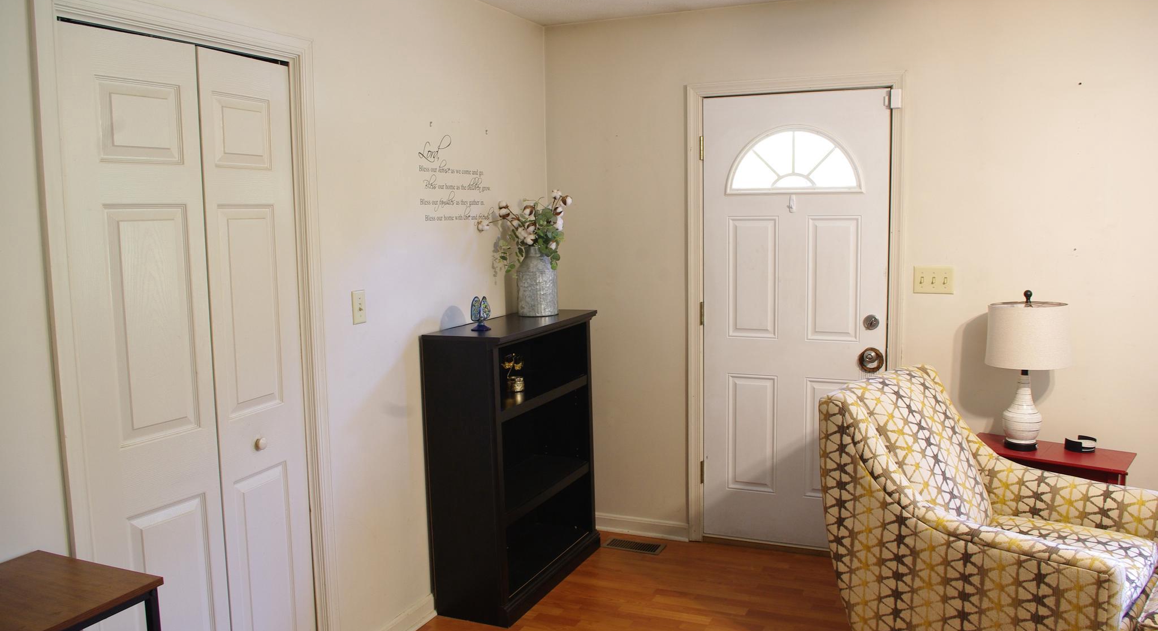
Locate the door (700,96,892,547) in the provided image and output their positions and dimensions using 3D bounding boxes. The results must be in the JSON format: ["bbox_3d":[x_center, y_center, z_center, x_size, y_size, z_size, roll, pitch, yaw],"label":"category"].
[{"bbox_3d":[0.944,0.047,3.838,0.810,2.030,0.045,2,7,24],"label":"door"}]

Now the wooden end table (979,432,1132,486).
[{"bbox_3d":[1.724,0.816,3.241,0.575,0.660,0.290,5,8,39],"label":"wooden end table"}]

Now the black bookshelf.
[{"bbox_3d":[-0.237,0.582,3.677,0.325,1.120,0.905,2,7,24],"label":"black bookshelf"}]

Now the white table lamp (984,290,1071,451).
[{"bbox_3d":[1.660,0.198,3.231,0.303,0.606,0.303,5,8,39],"label":"white table lamp"}]

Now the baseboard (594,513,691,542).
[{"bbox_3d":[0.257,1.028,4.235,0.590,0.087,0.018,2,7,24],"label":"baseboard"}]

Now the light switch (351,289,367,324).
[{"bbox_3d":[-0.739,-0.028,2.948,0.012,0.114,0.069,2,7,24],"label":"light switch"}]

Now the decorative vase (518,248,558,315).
[{"bbox_3d":[-0.185,-0.151,3.840,0.175,0.300,0.175,-1,6,0],"label":"decorative vase"}]

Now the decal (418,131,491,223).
[{"bbox_3d":[-0.485,-0.541,3.480,0.006,0.355,0.535,2,7,24],"label":"decal"}]

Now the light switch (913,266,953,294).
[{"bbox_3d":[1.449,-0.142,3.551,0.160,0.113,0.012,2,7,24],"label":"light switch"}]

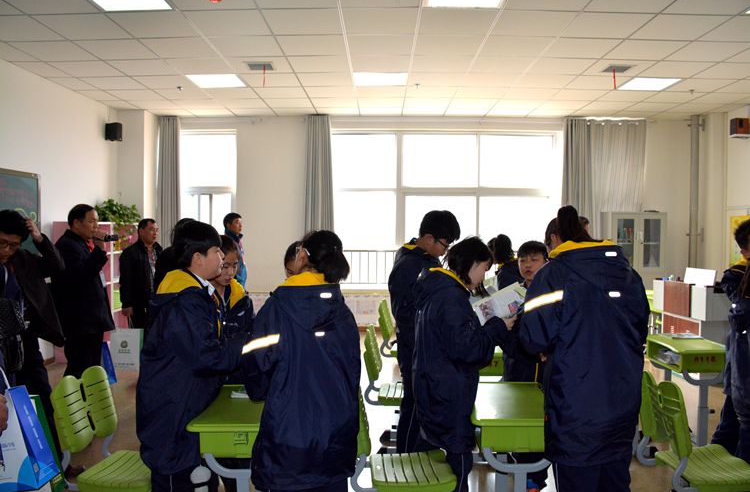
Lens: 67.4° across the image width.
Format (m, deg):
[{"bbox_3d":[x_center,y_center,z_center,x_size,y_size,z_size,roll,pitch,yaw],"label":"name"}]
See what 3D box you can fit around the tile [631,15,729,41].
[{"bbox_3d":[2.413,-1.731,4.460,0.600,0.020,0.600,0,2,1],"label":"tile"}]

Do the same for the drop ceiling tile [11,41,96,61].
[{"bbox_3d":[-2.950,-1.812,5.087,0.600,0.020,0.600,0,2,1],"label":"drop ceiling tile"}]

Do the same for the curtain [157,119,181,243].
[{"bbox_3d":[-2.983,-0.472,8.140,0.340,2.800,0.150,0,2,1],"label":"curtain"}]

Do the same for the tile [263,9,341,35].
[{"bbox_3d":[-0.559,-1.780,4.455,0.600,0.020,0.600,0,2,1],"label":"tile"}]

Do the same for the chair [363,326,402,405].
[{"bbox_3d":[0.177,1.012,3.899,0.500,0.830,0.420,0,2,8],"label":"chair"}]

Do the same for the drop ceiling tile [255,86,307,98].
[{"bbox_3d":[-1.131,-1.870,6.857,0.600,0.020,0.600,0,2,1],"label":"drop ceiling tile"}]

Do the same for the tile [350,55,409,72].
[{"bbox_3d":[0.056,-1.832,5.648,0.600,0.025,0.600,0,2,1],"label":"tile"}]

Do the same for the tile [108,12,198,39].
[{"bbox_3d":[-1.759,-1.785,4.471,0.600,0.020,0.600,0,2,1],"label":"tile"}]

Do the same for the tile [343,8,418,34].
[{"bbox_3d":[0.050,-1.777,4.448,0.600,0.020,0.600,0,2,1],"label":"tile"}]

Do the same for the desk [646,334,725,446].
[{"bbox_3d":[2.208,1.074,3.964,0.440,0.750,0.600,0,2,1],"label":"desk"}]

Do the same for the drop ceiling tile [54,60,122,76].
[{"bbox_3d":[-2.906,-1.808,5.707,0.600,0.020,0.600,0,2,1],"label":"drop ceiling tile"}]

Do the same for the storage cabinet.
[{"bbox_3d":[3.692,0.404,8.051,0.790,1.790,0.400,0,2,1],"label":"storage cabinet"}]

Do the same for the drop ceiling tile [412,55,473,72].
[{"bbox_3d":[0.658,-1.823,5.634,0.600,0.020,0.600,0,2,1],"label":"drop ceiling tile"}]

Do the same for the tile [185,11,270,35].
[{"bbox_3d":[-1.151,-1.772,4.463,0.600,0.020,0.600,0,2,1],"label":"tile"}]

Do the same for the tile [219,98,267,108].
[{"bbox_3d":[-1.724,-1.900,7.469,0.600,0.025,0.600,0,2,1],"label":"tile"}]

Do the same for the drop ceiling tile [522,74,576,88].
[{"bbox_3d":[1.863,-1.832,6.230,0.600,0.025,0.600,0,2,1],"label":"drop ceiling tile"}]

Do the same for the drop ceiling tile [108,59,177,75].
[{"bbox_3d":[-2.328,-1.816,5.683,0.600,0.020,0.600,0,2,1],"label":"drop ceiling tile"}]

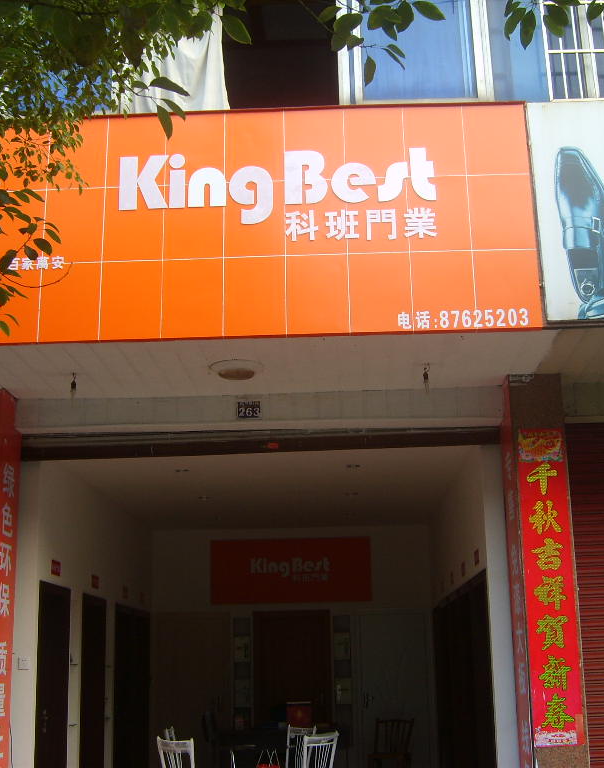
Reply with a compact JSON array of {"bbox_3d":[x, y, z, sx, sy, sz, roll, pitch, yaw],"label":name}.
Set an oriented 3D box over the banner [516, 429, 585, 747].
[{"bbox_3d":[1.644,1.318,6.851,0.314,2.103,0.010,-2,-15,2],"label":"banner"}]

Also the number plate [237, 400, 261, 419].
[{"bbox_3d":[-0.388,0.185,7.595,0.159,0.127,0.020,-2,-15,2],"label":"number plate"}]

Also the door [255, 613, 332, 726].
[{"bbox_3d":[-0.106,3.600,11.729,0.905,2.080,0.080,-2,-15,2],"label":"door"}]

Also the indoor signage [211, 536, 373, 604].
[{"bbox_3d":[-0.132,2.192,12.146,1.891,0.748,0.030,-2,-15,2],"label":"indoor signage"}]

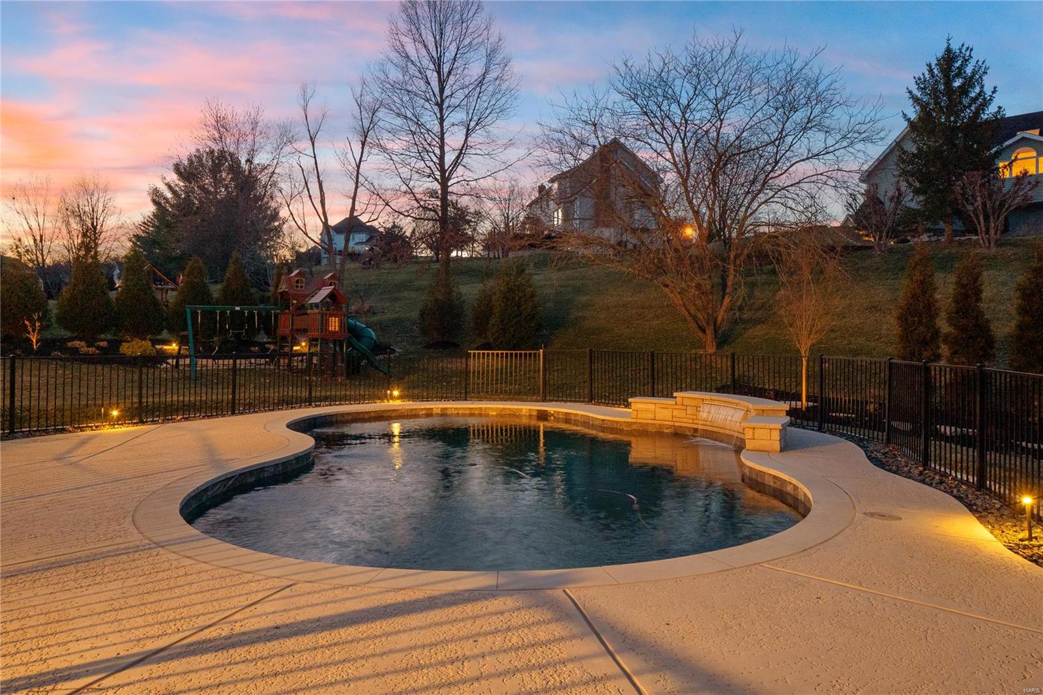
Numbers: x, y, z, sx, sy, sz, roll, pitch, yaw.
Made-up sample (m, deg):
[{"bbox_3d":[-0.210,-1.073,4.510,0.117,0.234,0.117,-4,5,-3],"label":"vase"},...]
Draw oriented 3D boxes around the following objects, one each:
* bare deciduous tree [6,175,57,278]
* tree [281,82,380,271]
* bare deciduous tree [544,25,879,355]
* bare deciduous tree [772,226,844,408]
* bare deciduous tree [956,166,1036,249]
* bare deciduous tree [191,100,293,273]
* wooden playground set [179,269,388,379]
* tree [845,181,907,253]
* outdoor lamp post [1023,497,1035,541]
[{"bbox_3d":[-43.700,-10.400,62.000,4.600,10.000,4.400,0,0,0],"label":"bare deciduous tree"},{"bbox_3d":[-10.900,-9.070,40.000,5.700,12.800,5.200,0,0,0],"label":"tree"},{"bbox_3d":[6.020,-4.970,22.000,10.500,10.200,9.800,0,0,0],"label":"bare deciduous tree"},{"bbox_3d":[5.470,-0.585,13.300,1.380,3.530,1.350,0,0,0],"label":"bare deciduous tree"},{"bbox_3d":[23.900,-7.120,35.000,4.050,4.150,3.800,0,0,0],"label":"bare deciduous tree"},{"bbox_3d":[-20.900,-11.700,52.000,8.000,13.800,7.500,0,0,0],"label":"bare deciduous tree"},{"bbox_3d":[-8.140,-0.950,24.630,6.800,3.880,3.100,0,0,-40],"label":"wooden playground set"},{"bbox_3d":[18.900,-7.030,37.000,3.200,3.830,3.000,0,0,0],"label":"tree"},{"bbox_3d":[3.470,1.164,4.750,0.080,0.330,0.080,0,0,0],"label":"outdoor lamp post"}]

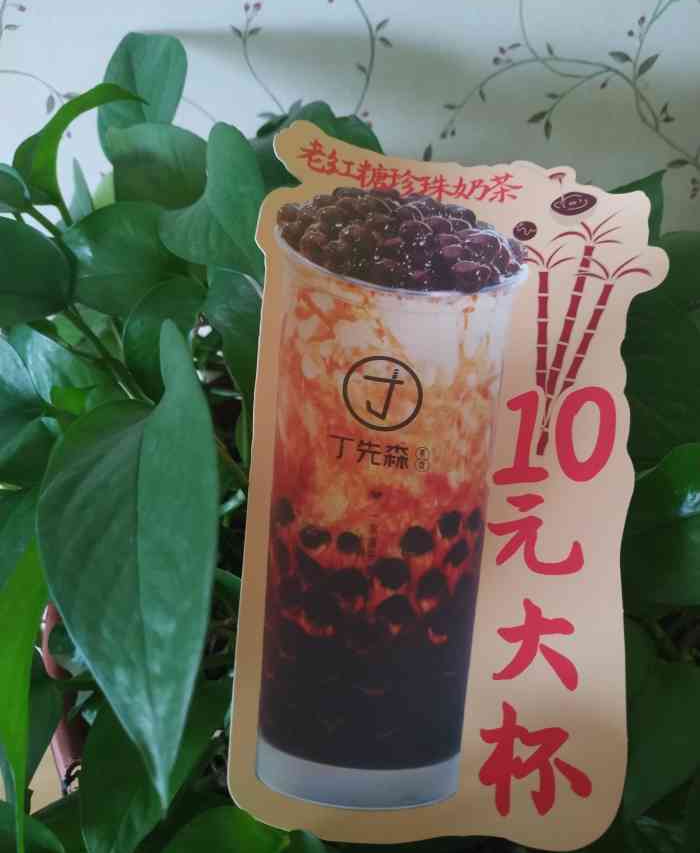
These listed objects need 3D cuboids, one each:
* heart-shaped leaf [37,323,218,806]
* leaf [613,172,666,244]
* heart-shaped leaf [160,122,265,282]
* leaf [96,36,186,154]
[{"bbox_3d":[-0.095,0.057,0.280,0.075,0.195,0.042,2,-9,-12],"label":"heart-shaped leaf"},{"bbox_3d":[0.210,-0.157,0.480,0.070,0.078,0.030,5,-6,13],"label":"leaf"},{"bbox_3d":[-0.085,-0.141,0.410,0.072,0.105,0.040,6,-6,-5],"label":"heart-shaped leaf"},{"bbox_3d":[-0.160,-0.254,0.500,0.064,0.100,0.028,5,-3,-8],"label":"leaf"}]

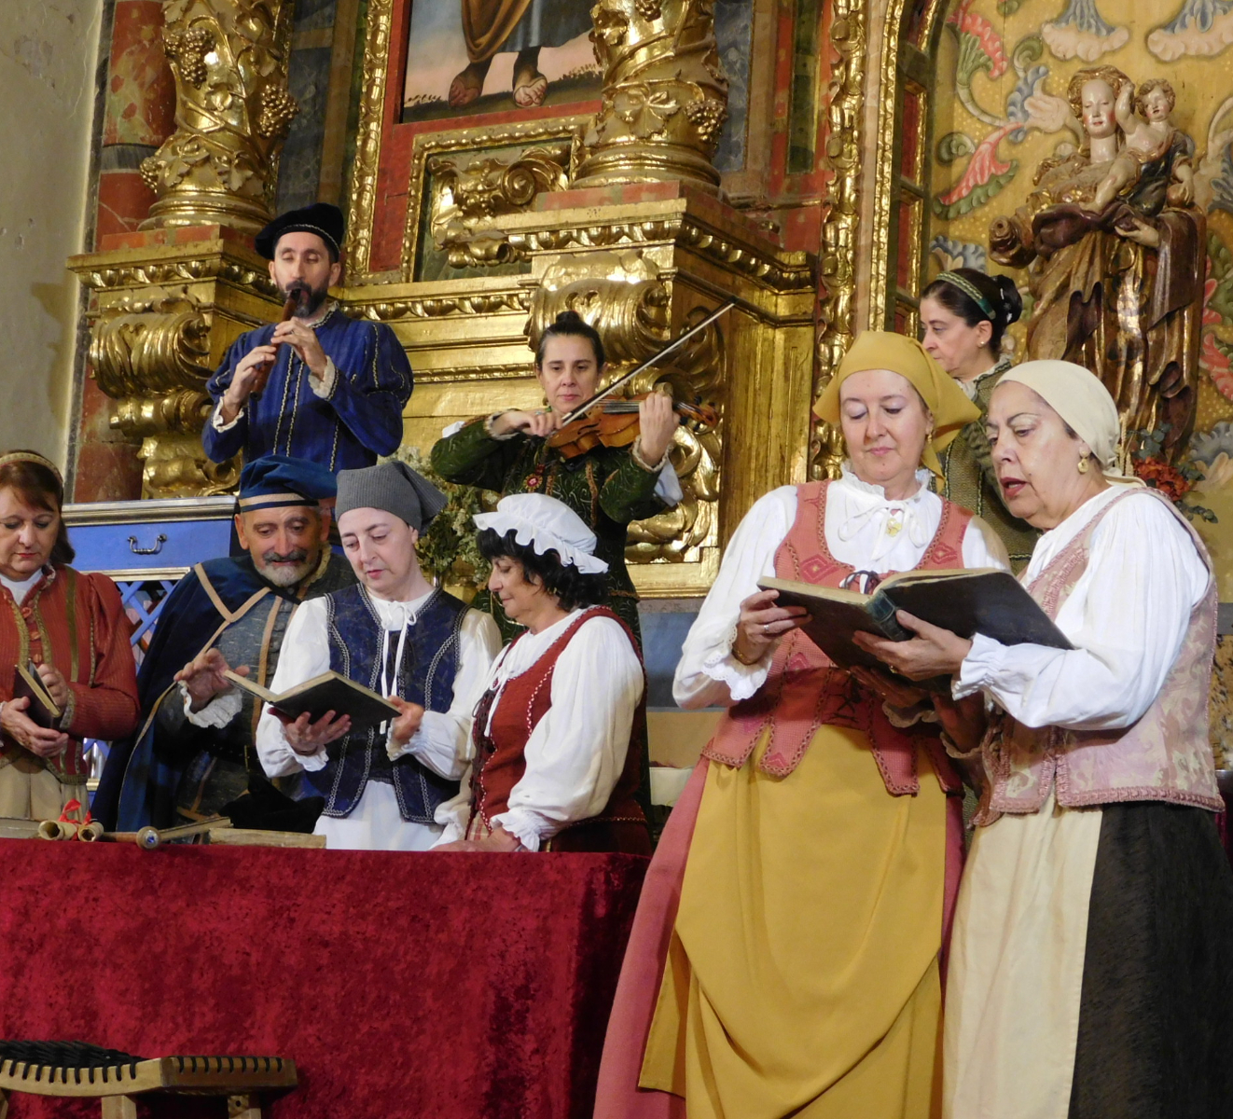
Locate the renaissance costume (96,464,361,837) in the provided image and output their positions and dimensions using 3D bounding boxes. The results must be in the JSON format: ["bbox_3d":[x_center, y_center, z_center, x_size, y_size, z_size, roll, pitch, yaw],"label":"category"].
[{"bbox_3d":[-0.757,0.561,5.704,0.600,1.550,0.500,4,-6,-6],"label":"renaissance costume"}]

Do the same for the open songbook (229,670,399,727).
[{"bbox_3d":[-0.568,0.264,5.300,0.260,0.080,0.210,1,-22,42],"label":"open songbook"}]

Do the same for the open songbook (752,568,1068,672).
[{"bbox_3d":[0.450,0.095,4.250,0.420,0.080,0.280,-2,-26,27],"label":"open songbook"}]

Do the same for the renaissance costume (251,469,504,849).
[{"bbox_3d":[-0.481,0.574,5.505,0.480,1.530,0.460,2,-6,11],"label":"renaissance costume"}]

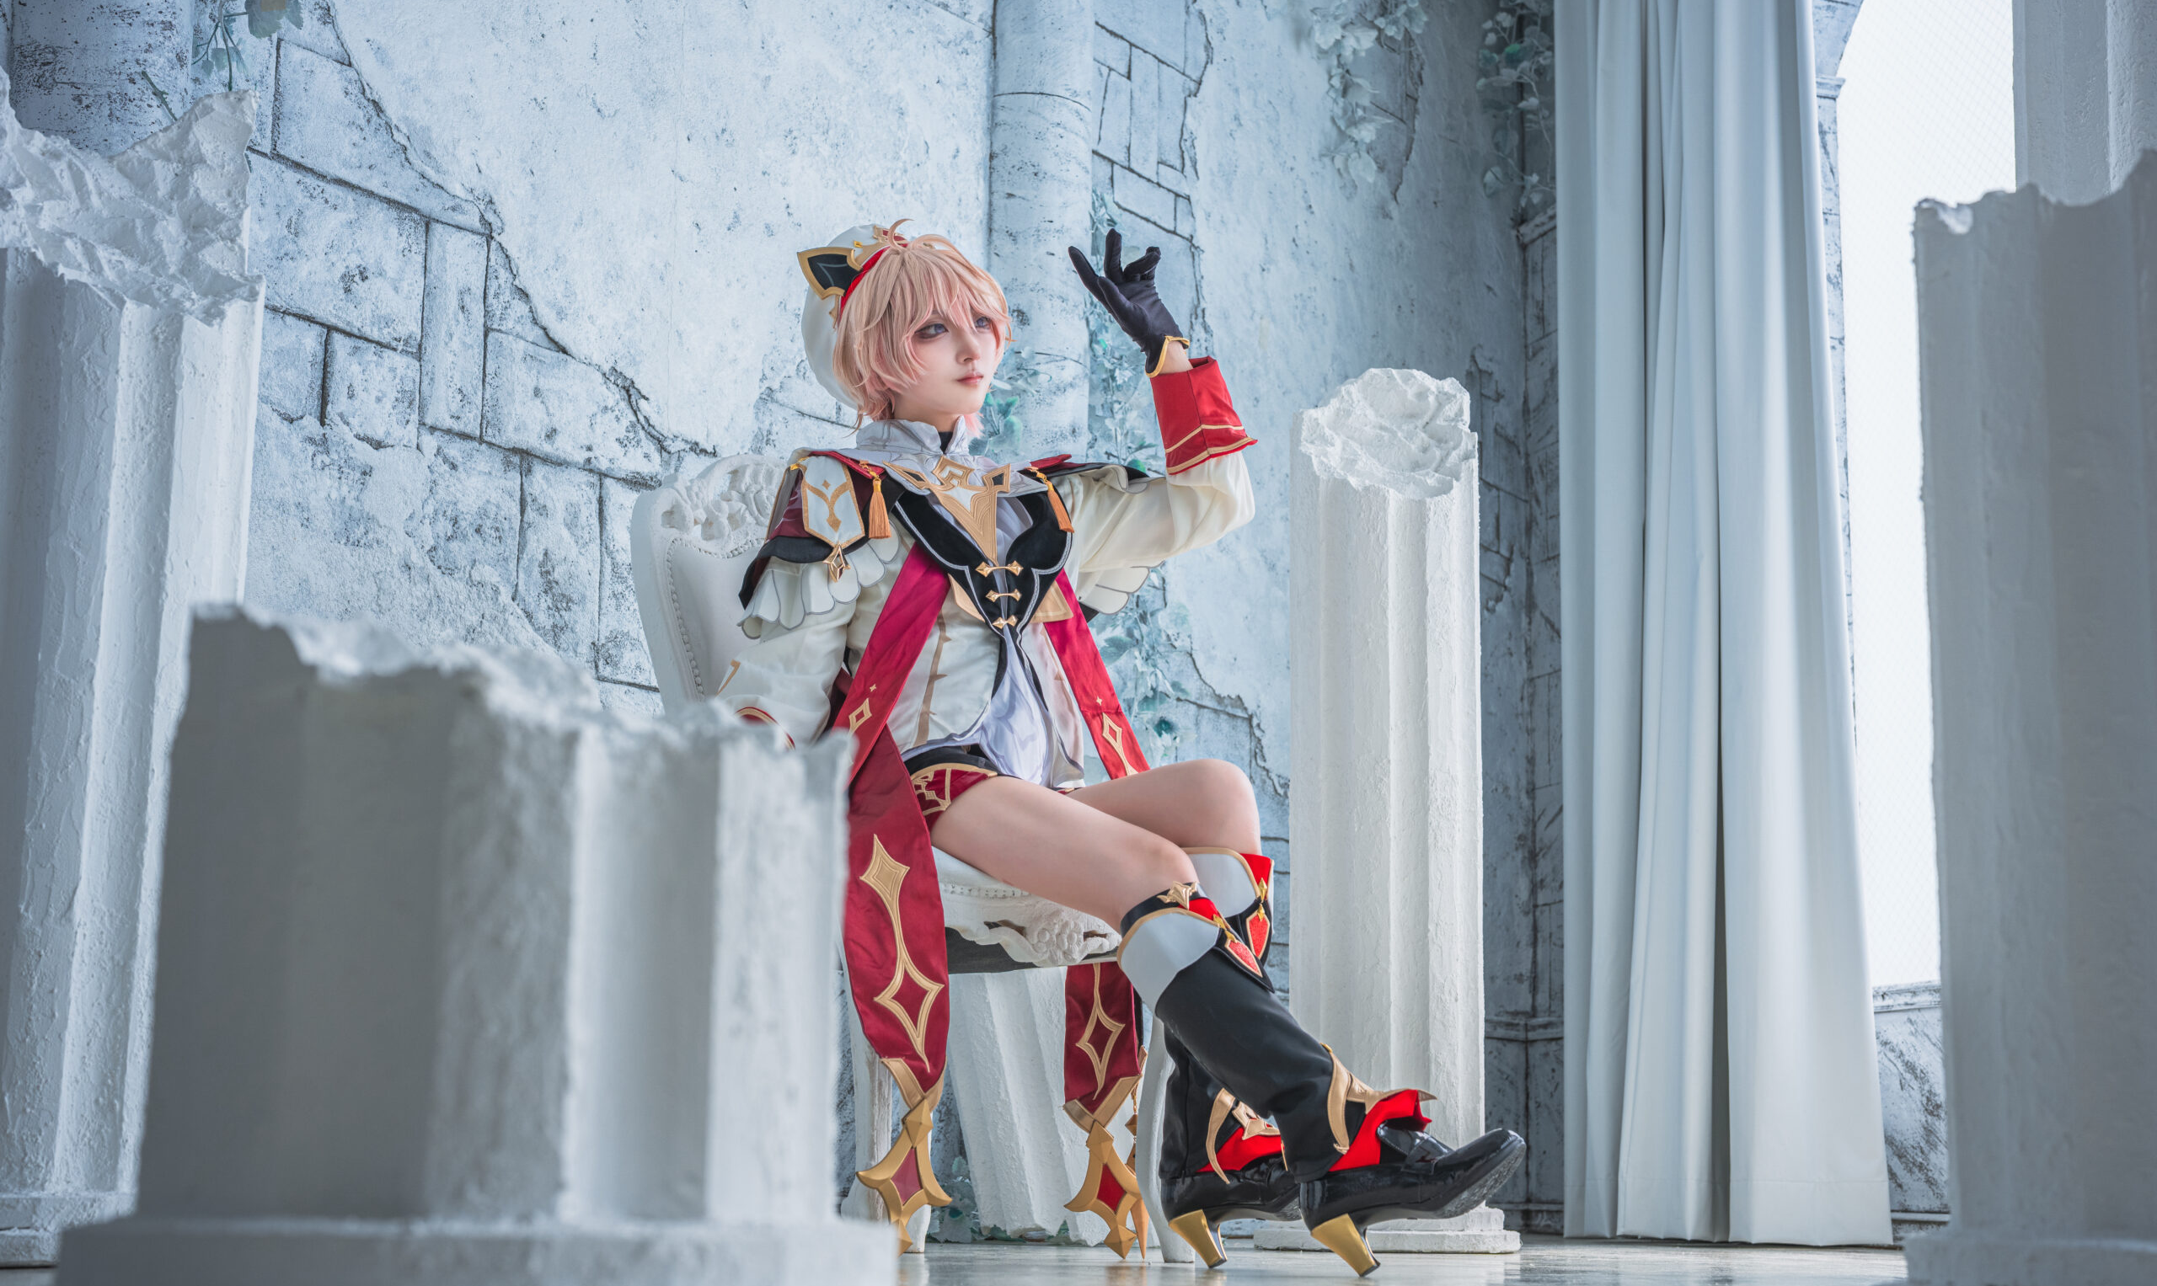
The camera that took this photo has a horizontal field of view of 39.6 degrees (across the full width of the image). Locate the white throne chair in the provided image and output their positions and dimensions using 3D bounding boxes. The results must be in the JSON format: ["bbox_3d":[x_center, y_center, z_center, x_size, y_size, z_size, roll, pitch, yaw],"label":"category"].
[{"bbox_3d":[-0.220,0.233,3.820,0.610,1.090,0.650,9,-14,-38],"label":"white throne chair"}]

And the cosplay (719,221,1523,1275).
[{"bbox_3d":[0.115,0.085,3.630,0.690,1.310,1.100,9,-14,-38],"label":"cosplay"}]

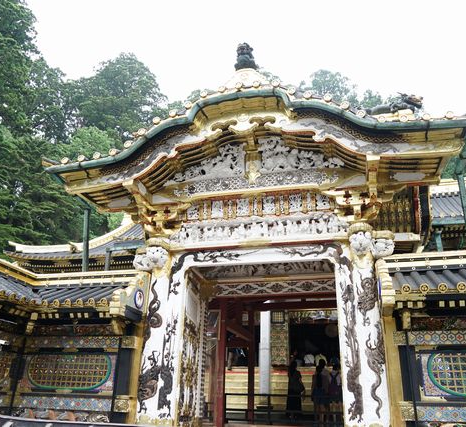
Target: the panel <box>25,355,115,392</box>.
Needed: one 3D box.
[{"bbox_3d":[-2.610,2.484,6.706,1.650,0.560,0.100,-5,-22,16],"label":"panel"}]

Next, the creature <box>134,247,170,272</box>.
[{"bbox_3d":[-1.249,0.714,6.661,0.570,0.370,0.380,-5,-22,16],"label":"creature"}]

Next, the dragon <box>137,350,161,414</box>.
[{"bbox_3d":[-1.172,2.353,5.977,0.330,0.820,0.100,-5,-22,16],"label":"dragon"}]

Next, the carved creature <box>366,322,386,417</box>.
[{"bbox_3d":[1.820,1.977,5.467,0.230,1.150,0.110,-5,-22,16],"label":"carved creature"}]

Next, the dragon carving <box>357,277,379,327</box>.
[{"bbox_3d":[1.829,1.188,5.771,0.250,0.650,0.110,-5,-22,16],"label":"dragon carving"}]

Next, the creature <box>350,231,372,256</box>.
[{"bbox_3d":[1.758,0.417,5.880,0.280,0.310,0.320,-5,-22,16],"label":"creature"}]

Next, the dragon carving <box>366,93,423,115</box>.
[{"bbox_3d":[2.968,-2.017,7.888,1.000,0.400,0.320,-5,-22,16],"label":"dragon carving"}]

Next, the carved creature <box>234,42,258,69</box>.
[{"bbox_3d":[0.221,-2.557,6.973,0.320,0.470,0.330,-5,-22,16],"label":"carved creature"}]

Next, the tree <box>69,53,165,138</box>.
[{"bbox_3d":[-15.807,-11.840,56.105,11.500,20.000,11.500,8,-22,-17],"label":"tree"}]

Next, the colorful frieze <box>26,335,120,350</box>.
[{"bbox_3d":[-2.596,2.076,6.860,1.680,0.210,0.100,-5,-22,16],"label":"colorful frieze"}]

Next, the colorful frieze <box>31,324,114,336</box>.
[{"bbox_3d":[-2.628,1.911,6.957,1.480,0.170,0.120,-5,-22,16],"label":"colorful frieze"}]

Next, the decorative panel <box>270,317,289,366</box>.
[{"bbox_3d":[1.805,4.878,16.316,0.734,1.776,0.080,-6,-24,18],"label":"decorative panel"}]

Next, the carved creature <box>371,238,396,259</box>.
[{"bbox_3d":[2.093,0.480,5.870,0.320,0.310,0.280,-5,-22,16],"label":"carved creature"}]

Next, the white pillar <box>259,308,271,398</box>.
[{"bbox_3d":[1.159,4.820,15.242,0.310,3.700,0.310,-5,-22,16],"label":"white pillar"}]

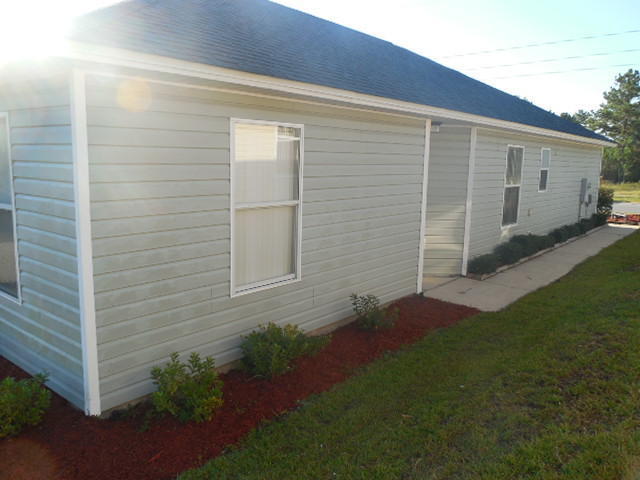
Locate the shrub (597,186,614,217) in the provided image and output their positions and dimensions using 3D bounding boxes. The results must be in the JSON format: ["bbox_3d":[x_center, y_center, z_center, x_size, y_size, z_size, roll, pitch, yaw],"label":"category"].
[{"bbox_3d":[9.061,-1.189,16.500,0.550,1.000,0.550,8,11,39],"label":"shrub"}]

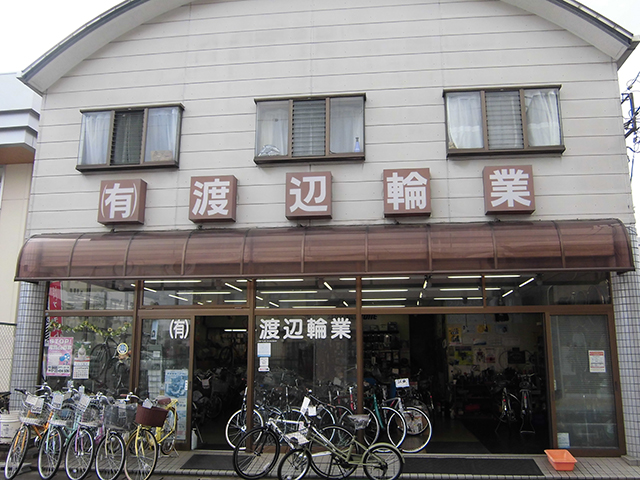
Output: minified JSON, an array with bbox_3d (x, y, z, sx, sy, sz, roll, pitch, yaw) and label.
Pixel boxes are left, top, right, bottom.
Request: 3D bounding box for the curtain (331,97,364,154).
[{"bbox_3d":[0.419,-1.808,7.538,0.525,0.913,0.090,-1,-10,5],"label":"curtain"}]

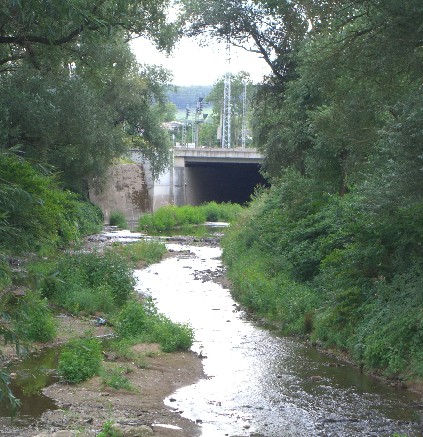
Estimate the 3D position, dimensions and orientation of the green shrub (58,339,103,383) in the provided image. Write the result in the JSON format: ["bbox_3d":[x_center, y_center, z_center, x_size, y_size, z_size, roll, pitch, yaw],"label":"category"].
[{"bbox_3d":[-3.446,3.736,50.500,1.130,1.100,1.100,0,2,0],"label":"green shrub"}]

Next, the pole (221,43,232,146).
[{"bbox_3d":[1.719,-14.097,220.000,1.100,12.700,1.100,0,2,0],"label":"pole"}]

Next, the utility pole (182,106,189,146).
[{"bbox_3d":[-3.007,-10.524,222.000,0.600,4.800,0.600,-1,2,-24],"label":"utility pole"}]

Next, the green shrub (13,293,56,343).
[{"bbox_3d":[-5.593,3.146,61.000,1.350,1.550,1.300,0,2,0],"label":"green shrub"}]

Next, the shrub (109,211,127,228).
[{"bbox_3d":[-8.569,0.091,175.000,1.600,1.600,1.500,0,2,0],"label":"shrub"}]

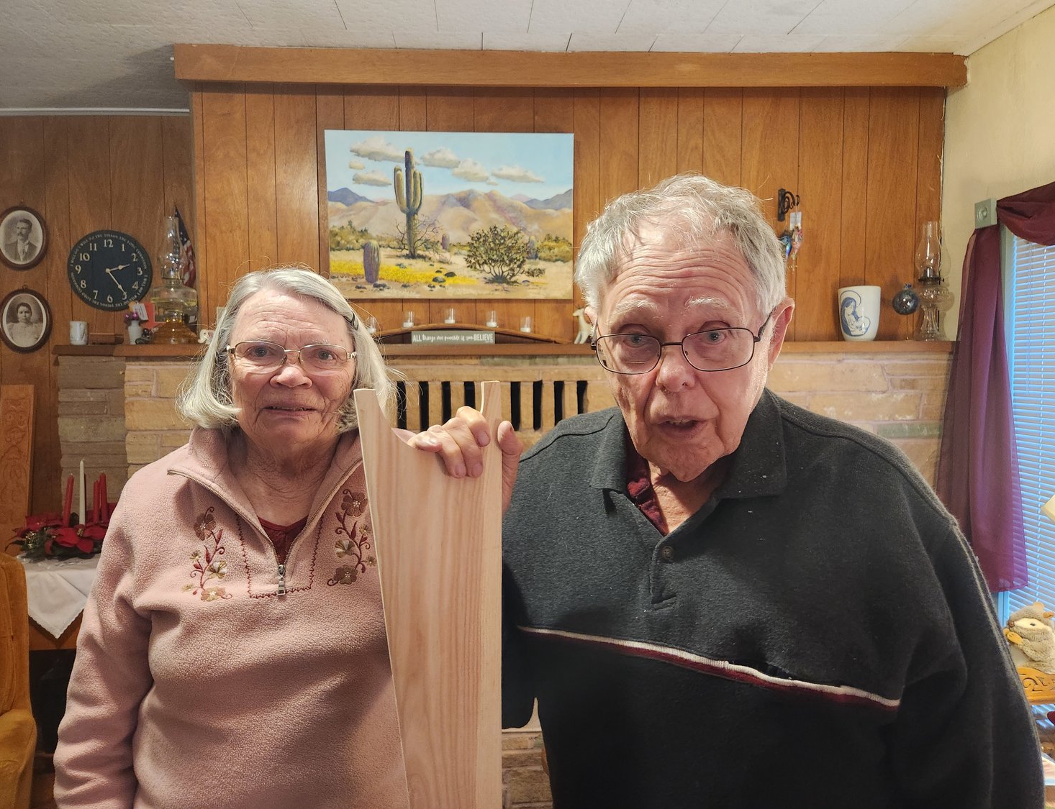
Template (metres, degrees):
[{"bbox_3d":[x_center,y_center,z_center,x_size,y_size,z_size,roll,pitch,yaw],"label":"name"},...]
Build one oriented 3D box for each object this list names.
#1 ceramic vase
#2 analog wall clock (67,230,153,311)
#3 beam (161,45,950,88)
[{"bbox_3d":[1.275,-0.348,2.760,0.165,0.212,0.160,2,4,30],"label":"ceramic vase"},{"bbox_3d":[-1.855,-0.597,3.191,0.355,0.357,0.033,-1,4,-3],"label":"analog wall clock"},{"bbox_3d":[0.200,-1.230,2.675,2.900,0.125,0.123,-1,4,-3],"label":"beam"}]

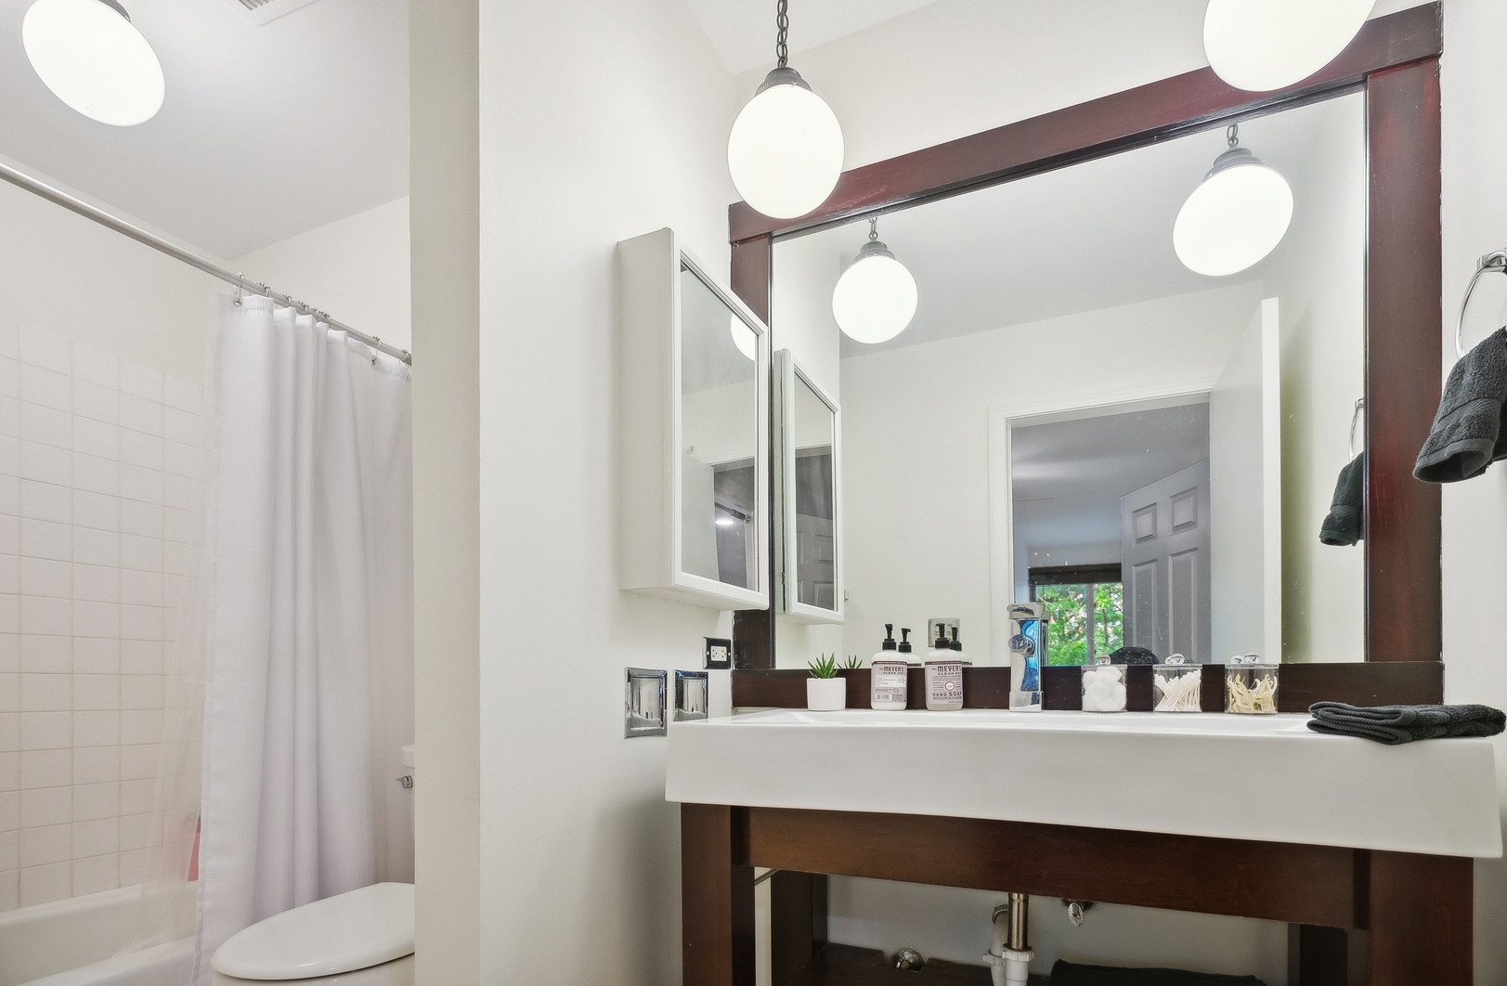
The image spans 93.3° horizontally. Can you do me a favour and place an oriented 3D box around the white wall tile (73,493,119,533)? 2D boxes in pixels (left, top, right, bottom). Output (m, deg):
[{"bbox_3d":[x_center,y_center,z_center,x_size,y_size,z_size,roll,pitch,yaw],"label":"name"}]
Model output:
[{"bbox_3d":[-1.981,0.055,2.144,0.010,0.109,0.111,-1,-7,27],"label":"white wall tile"}]

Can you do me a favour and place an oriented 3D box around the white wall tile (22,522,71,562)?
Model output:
[{"bbox_3d":[-2.041,0.137,2.053,0.009,0.108,0.108,-3,-7,27],"label":"white wall tile"}]

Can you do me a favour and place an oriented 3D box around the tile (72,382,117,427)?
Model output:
[{"bbox_3d":[-1.970,-0.272,2.133,0.010,0.110,0.108,0,-4,29],"label":"tile"}]

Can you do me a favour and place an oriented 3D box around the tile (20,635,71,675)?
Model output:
[{"bbox_3d":[-2.041,0.466,2.053,0.009,0.108,0.108,-3,-7,27],"label":"tile"}]

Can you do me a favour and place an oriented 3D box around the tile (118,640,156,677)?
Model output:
[{"bbox_3d":[-1.934,0.521,2.249,0.010,0.108,0.108,-5,-7,26],"label":"tile"}]

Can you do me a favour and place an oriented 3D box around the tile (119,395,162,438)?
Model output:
[{"bbox_3d":[-1.932,-0.244,2.246,0.010,0.109,0.111,-1,-7,27],"label":"tile"}]

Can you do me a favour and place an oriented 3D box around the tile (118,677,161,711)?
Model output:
[{"bbox_3d":[-1.927,0.628,2.240,0.010,0.109,0.111,-1,-7,27],"label":"tile"}]

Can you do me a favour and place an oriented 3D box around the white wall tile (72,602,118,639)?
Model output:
[{"bbox_3d":[-1.985,0.383,2.147,0.009,0.108,0.108,-3,-7,27],"label":"white wall tile"}]

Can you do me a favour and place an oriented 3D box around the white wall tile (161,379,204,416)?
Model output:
[{"bbox_3d":[-1.859,-0.327,2.321,0.010,0.110,0.108,0,-4,29],"label":"white wall tile"}]

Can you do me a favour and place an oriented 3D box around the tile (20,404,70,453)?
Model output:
[{"bbox_3d":[-2.033,-0.191,2.045,0.010,0.109,0.111,-1,-7,27],"label":"tile"}]

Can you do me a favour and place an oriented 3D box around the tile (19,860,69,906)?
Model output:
[{"bbox_3d":[-2.024,1.117,2.036,0.010,0.109,0.111,-1,-7,27],"label":"tile"}]

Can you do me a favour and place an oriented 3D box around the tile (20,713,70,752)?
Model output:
[{"bbox_3d":[-2.027,0.681,2.039,0.010,0.109,0.111,-1,-7,27],"label":"tile"}]

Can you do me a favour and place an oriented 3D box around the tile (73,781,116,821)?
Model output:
[{"bbox_3d":[-1.953,0.917,2.114,0.010,0.108,0.108,-5,-7,26],"label":"tile"}]

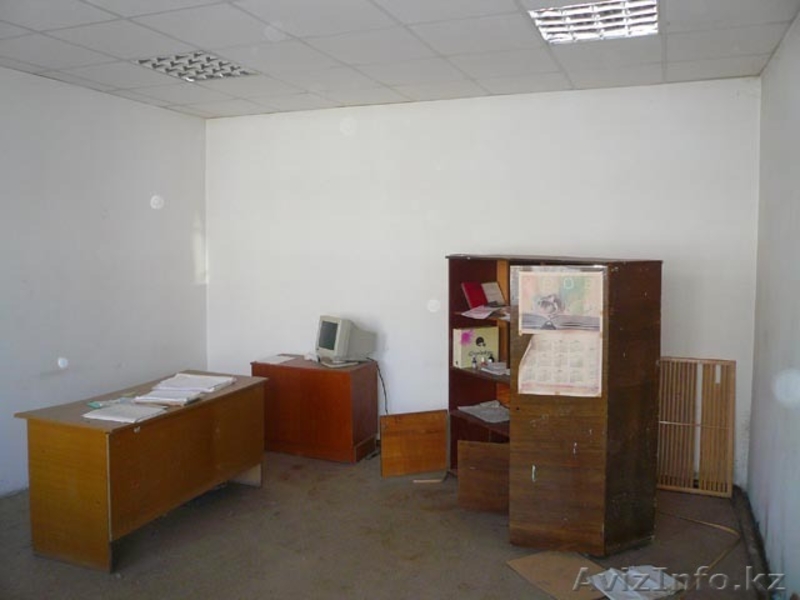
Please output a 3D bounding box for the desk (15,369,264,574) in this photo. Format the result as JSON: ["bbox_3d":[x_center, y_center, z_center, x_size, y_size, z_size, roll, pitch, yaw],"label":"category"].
[{"bbox_3d":[-1.487,0.944,3.962,0.687,0.736,1.310,2,6,24],"label":"desk"}]

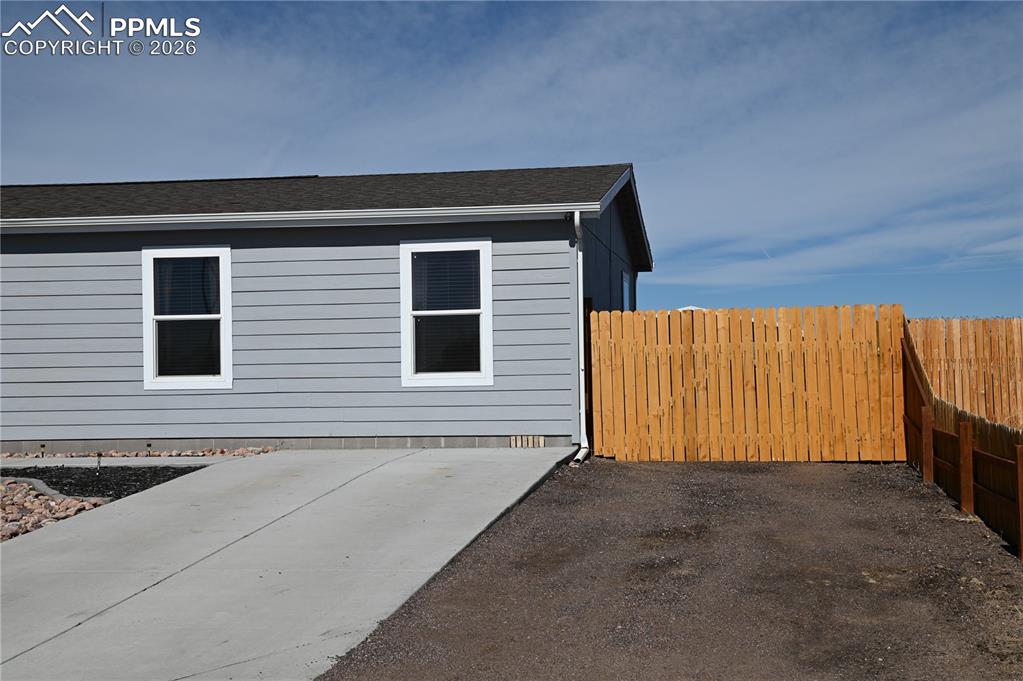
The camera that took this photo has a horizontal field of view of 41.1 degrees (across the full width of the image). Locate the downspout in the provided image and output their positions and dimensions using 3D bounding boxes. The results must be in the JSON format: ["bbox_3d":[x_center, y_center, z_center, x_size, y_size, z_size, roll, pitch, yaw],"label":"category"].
[{"bbox_3d":[0.795,-0.030,15.830,0.140,2.930,0.400,-1,-1,7],"label":"downspout"}]

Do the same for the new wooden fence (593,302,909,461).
[{"bbox_3d":[2.790,0.525,16.250,3.660,1.840,0.100,-1,-1,7],"label":"new wooden fence"}]

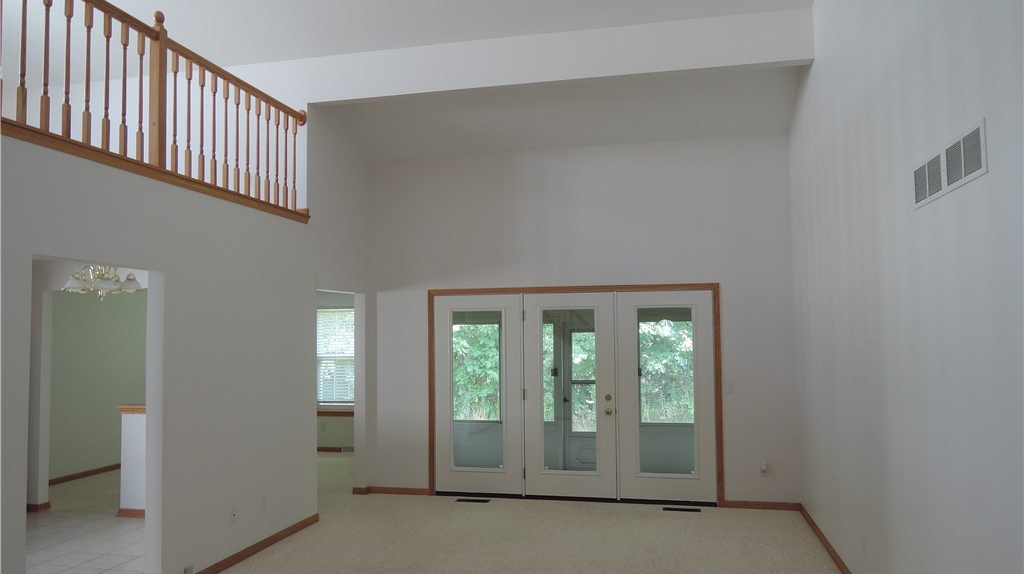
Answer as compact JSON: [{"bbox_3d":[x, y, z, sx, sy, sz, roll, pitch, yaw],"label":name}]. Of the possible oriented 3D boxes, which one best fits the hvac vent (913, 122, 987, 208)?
[{"bbox_3d":[1.772,-0.480,2.899,0.020,0.203,0.810,-1,-4,13],"label":"hvac vent"}]

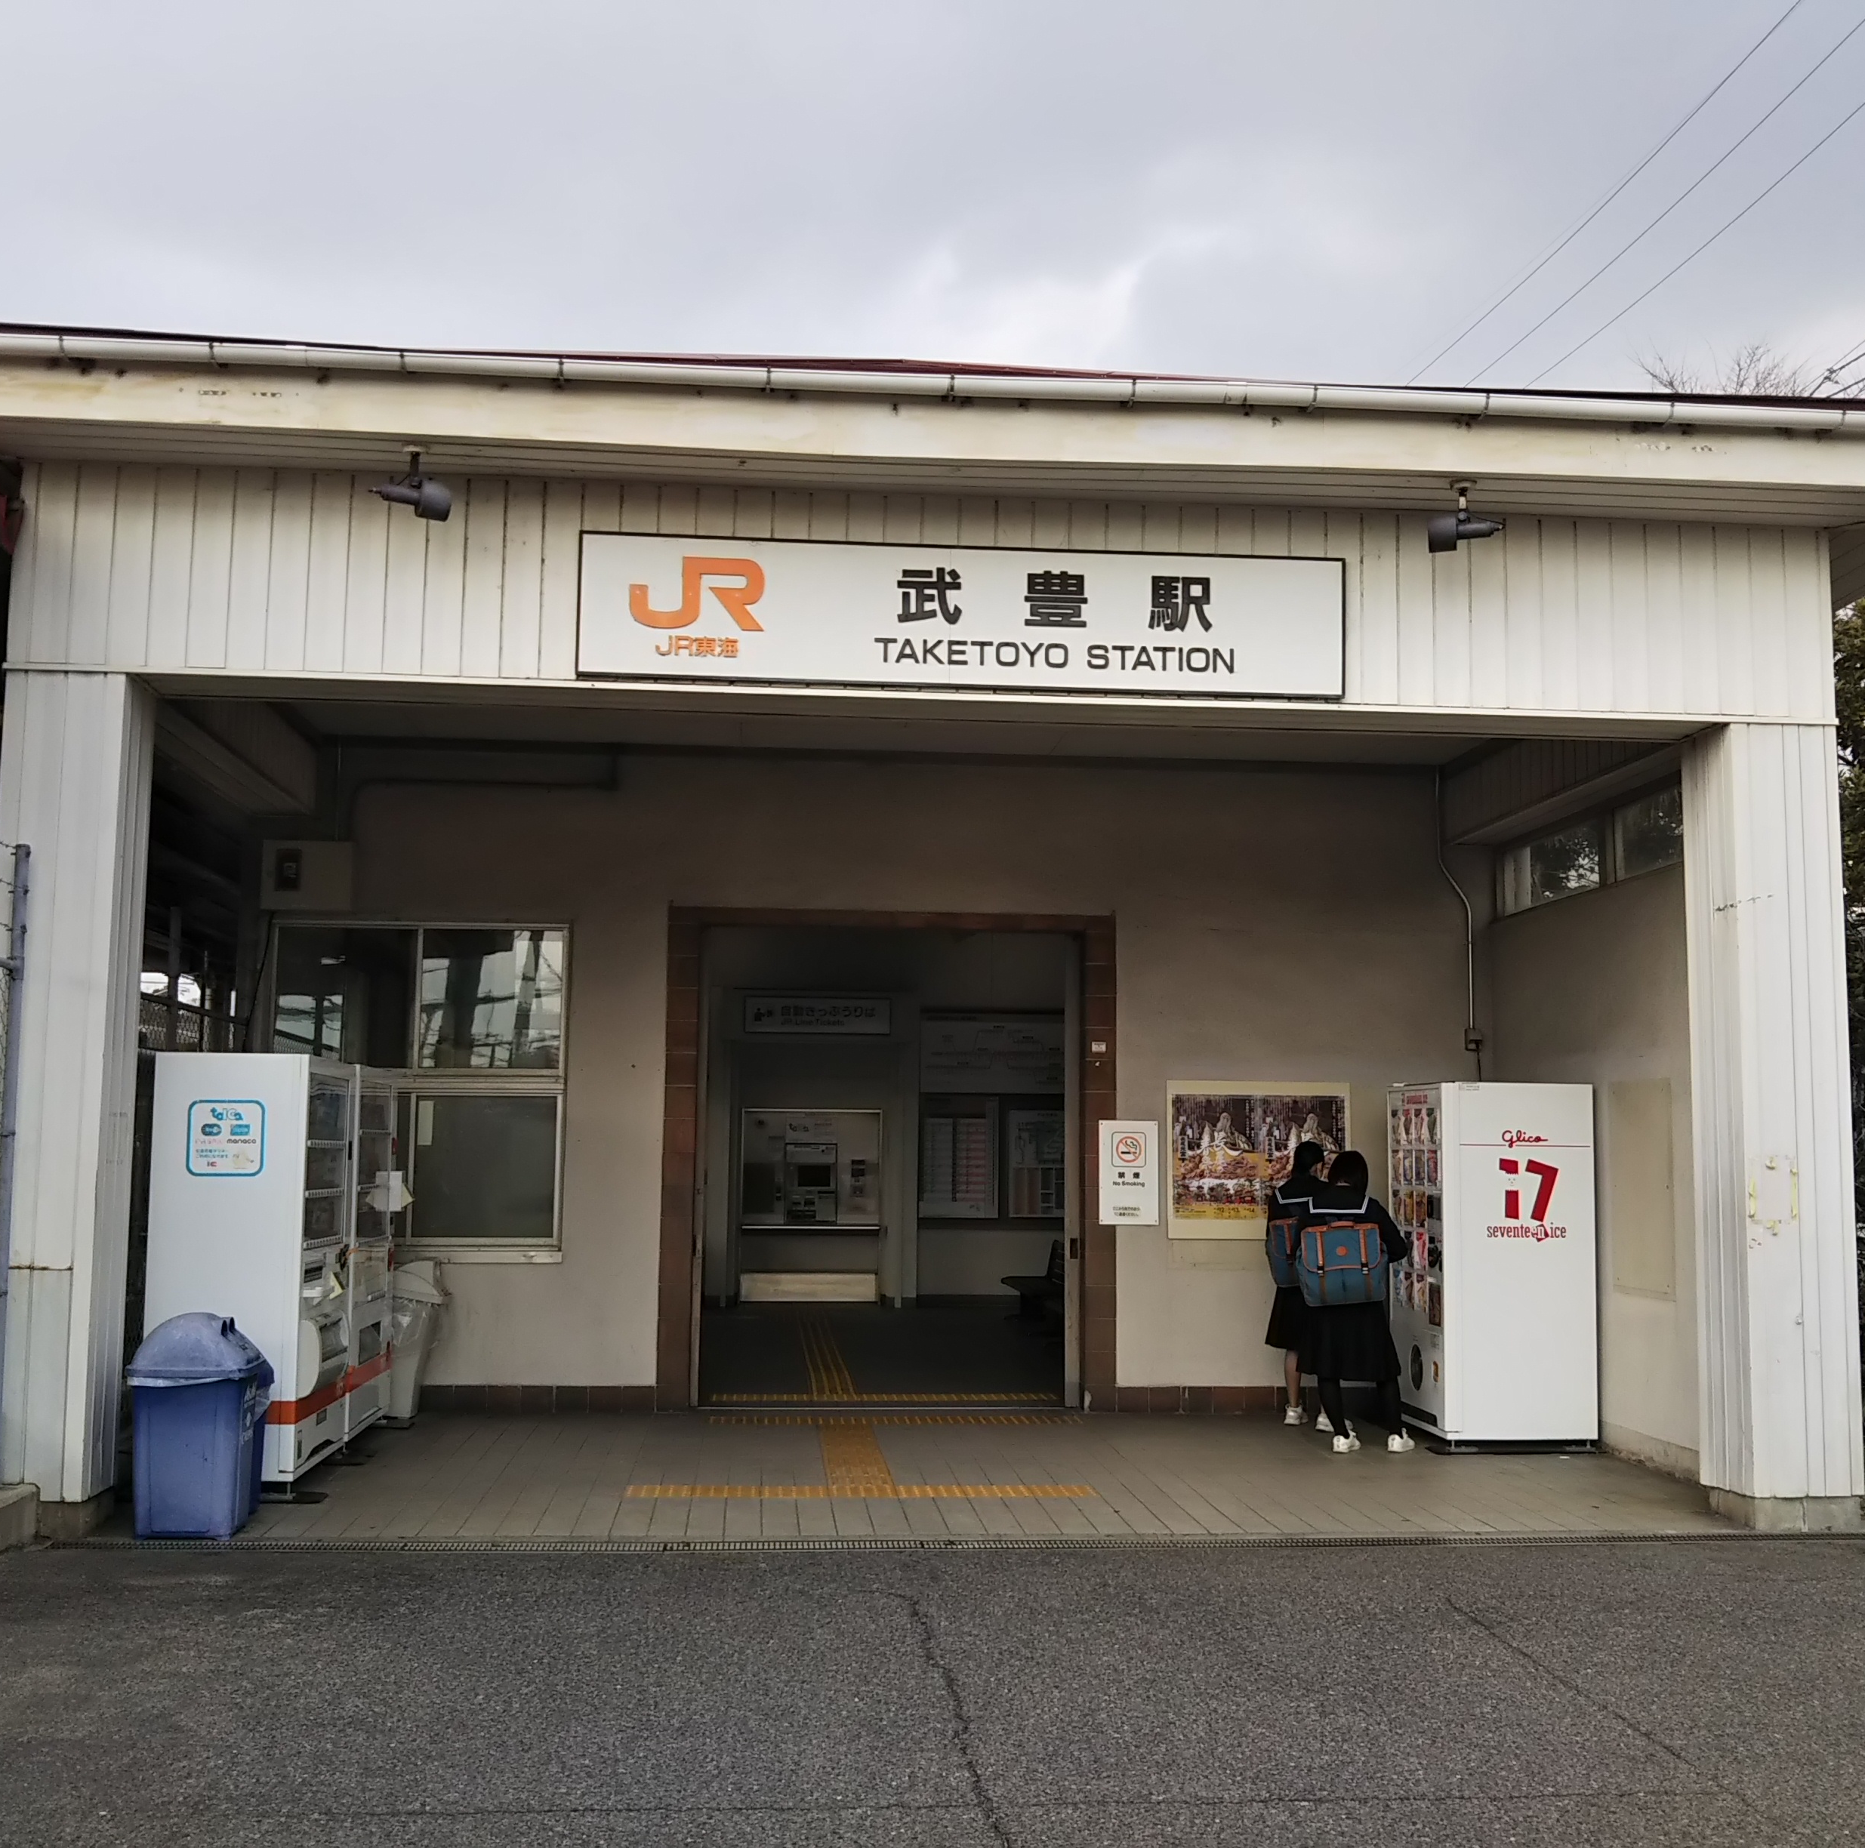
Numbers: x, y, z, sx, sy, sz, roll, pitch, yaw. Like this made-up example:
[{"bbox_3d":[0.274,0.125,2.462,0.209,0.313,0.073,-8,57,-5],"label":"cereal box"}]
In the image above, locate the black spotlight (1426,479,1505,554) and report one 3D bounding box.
[{"bbox_3d":[2.131,-1.627,8.534,0.290,0.270,0.150,-1,-6,17],"label":"black spotlight"}]

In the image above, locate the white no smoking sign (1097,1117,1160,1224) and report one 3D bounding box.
[{"bbox_3d":[1.143,1.443,12.383,0.353,0.600,0.020,1,-6,-5],"label":"white no smoking sign"}]

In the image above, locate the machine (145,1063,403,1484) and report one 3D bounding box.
[{"bbox_3d":[-3.110,1.613,10.256,0.690,1.870,2.190,1,-6,-5],"label":"machine"}]

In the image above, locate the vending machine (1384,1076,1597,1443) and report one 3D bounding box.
[{"bbox_3d":[2.992,1.810,11.496,0.810,1.873,0.970,1,-6,-5],"label":"vending machine"}]

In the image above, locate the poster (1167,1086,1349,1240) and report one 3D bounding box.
[{"bbox_3d":[1.906,1.390,12.434,1.075,0.891,0.025,1,-6,-5],"label":"poster"}]

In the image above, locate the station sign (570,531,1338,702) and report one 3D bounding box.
[{"bbox_3d":[0.141,-1.254,8.764,3.145,0.576,0.090,1,-6,-5],"label":"station sign"}]

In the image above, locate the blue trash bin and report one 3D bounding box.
[{"bbox_3d":[-2.869,1.948,8.388,0.455,0.835,0.490,1,-6,-5],"label":"blue trash bin"}]

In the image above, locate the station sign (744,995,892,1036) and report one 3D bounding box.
[{"bbox_3d":[-1.052,0.850,19.712,1.363,0.341,0.080,1,-6,-5],"label":"station sign"}]

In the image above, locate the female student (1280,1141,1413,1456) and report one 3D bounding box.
[{"bbox_3d":[2.133,1.904,10.826,0.550,1.530,0.520,-1,-6,13],"label":"female student"}]

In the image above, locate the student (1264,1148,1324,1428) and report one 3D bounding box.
[{"bbox_3d":[2.066,1.976,11.721,0.480,1.565,0.500,-1,-6,13],"label":"student"}]

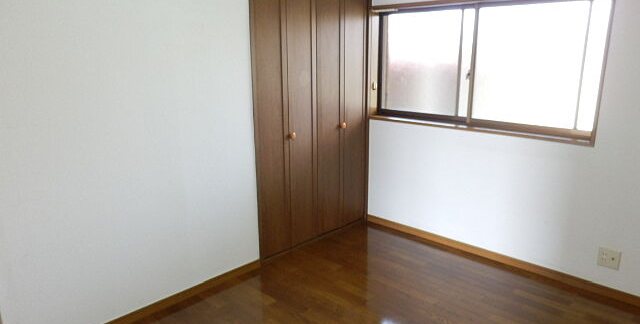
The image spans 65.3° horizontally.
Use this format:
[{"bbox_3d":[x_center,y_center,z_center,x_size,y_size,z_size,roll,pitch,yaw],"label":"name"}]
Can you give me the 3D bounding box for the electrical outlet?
[{"bbox_3d":[1.717,0.578,2.966,0.119,0.120,0.012,13,20,42],"label":"electrical outlet"}]

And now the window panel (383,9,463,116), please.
[{"bbox_3d":[0.738,-0.729,3.706,0.690,0.760,0.040,13,20,42],"label":"window panel"}]

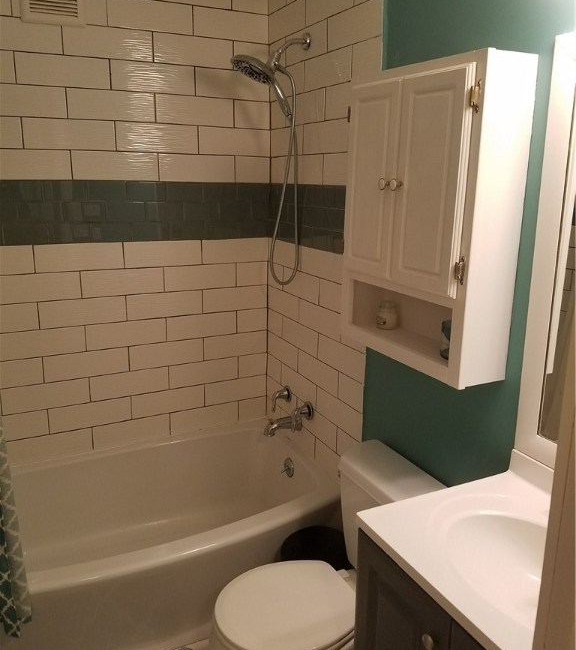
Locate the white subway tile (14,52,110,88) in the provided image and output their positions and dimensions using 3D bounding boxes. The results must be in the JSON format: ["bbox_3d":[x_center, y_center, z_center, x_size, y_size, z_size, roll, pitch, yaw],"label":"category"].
[{"bbox_3d":[-0.796,-0.902,2.052,0.322,0.106,0.010,-7,16,-26],"label":"white subway tile"}]

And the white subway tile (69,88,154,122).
[{"bbox_3d":[-0.621,-0.775,2.045,0.306,0.101,0.010,-7,16,-26],"label":"white subway tile"}]

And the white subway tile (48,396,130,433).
[{"bbox_3d":[-0.761,0.346,2.242,0.302,0.099,0.010,-7,16,-26],"label":"white subway tile"}]

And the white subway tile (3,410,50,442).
[{"bbox_3d":[-1.033,0.378,2.108,0.302,0.099,0.010,-7,16,-26],"label":"white subway tile"}]

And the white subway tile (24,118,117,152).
[{"bbox_3d":[-0.748,-0.652,1.980,0.302,0.099,0.010,-7,16,-26],"label":"white subway tile"}]

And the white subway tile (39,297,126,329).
[{"bbox_3d":[-0.766,-0.049,2.170,0.304,0.101,0.010,-6,16,-25],"label":"white subway tile"}]

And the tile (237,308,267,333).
[{"bbox_3d":[-0.153,-0.019,2.488,0.142,0.101,0.010,-7,16,-26],"label":"tile"}]

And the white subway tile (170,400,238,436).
[{"bbox_3d":[-0.365,0.409,2.538,0.310,0.102,0.010,-7,16,-26],"label":"white subway tile"}]

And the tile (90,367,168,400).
[{"bbox_3d":[-0.642,0.239,2.350,0.310,0.102,0.010,-7,16,-26],"label":"tile"}]

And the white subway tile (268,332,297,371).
[{"bbox_3d":[-0.018,0.107,2.390,0.010,0.099,0.295,-6,16,-26],"label":"white subway tile"}]

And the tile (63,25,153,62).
[{"bbox_3d":[-0.621,-0.975,1.997,0.304,0.101,0.010,-6,16,-25],"label":"tile"}]

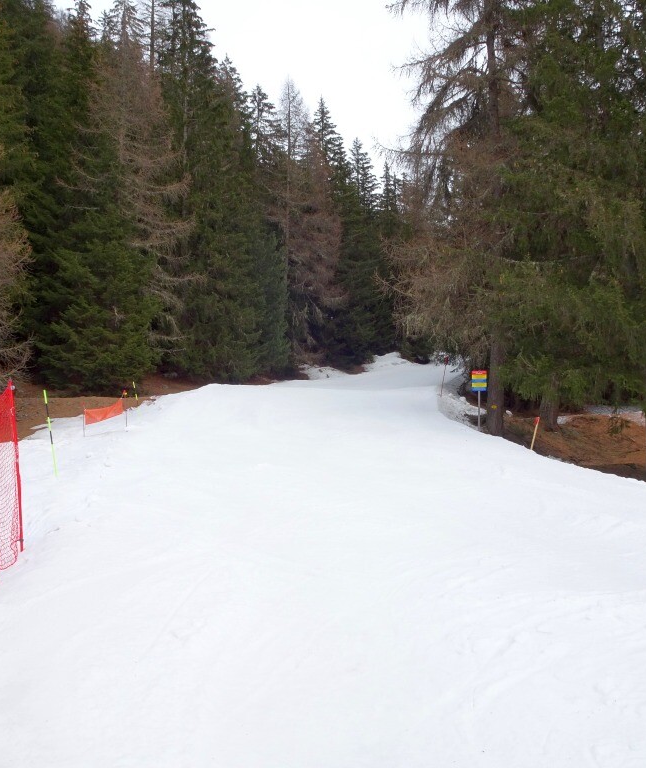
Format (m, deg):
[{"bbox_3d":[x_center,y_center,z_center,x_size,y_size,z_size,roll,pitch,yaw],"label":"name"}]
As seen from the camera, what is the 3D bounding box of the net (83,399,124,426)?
[{"bbox_3d":[-7.200,0.940,23.300,1.450,0.900,0.150,1,-3,-20],"label":"net"}]

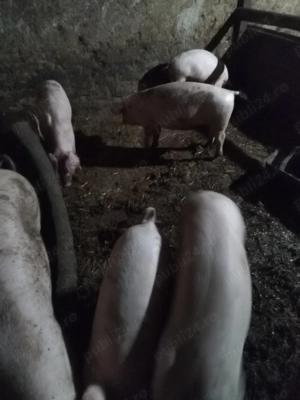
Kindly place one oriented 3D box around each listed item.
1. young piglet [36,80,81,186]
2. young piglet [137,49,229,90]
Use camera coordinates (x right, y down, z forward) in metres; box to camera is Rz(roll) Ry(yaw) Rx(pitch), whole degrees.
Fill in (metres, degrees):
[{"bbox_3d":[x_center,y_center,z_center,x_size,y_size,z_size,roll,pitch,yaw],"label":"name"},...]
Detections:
[{"bbox_3d":[-0.772,-0.586,2.537,0.270,0.520,0.920,-12,41,-12],"label":"young piglet"},{"bbox_3d":[0.447,-1.347,3.361,0.880,0.530,0.290,8,41,11],"label":"young piglet"}]

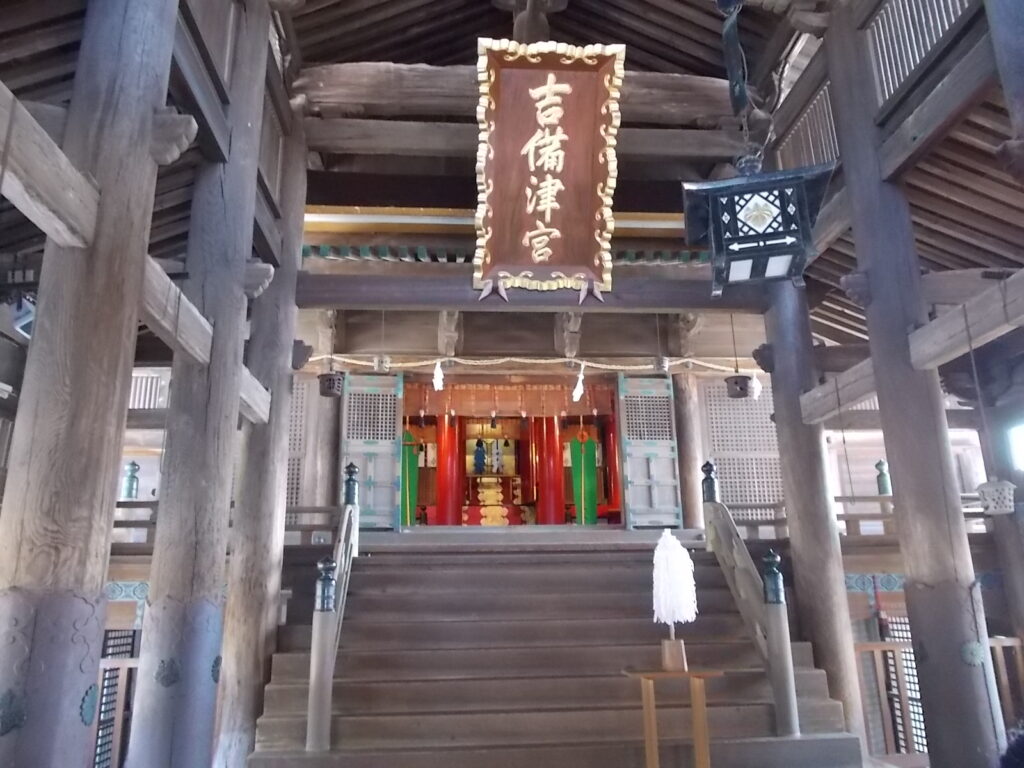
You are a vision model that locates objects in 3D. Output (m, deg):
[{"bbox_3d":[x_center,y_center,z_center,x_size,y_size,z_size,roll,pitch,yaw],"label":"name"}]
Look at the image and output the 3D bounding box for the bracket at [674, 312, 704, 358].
[{"bbox_3d":[2.550,-0.722,11.039,0.340,0.745,0.480,0,-15,-5],"label":"bracket"}]

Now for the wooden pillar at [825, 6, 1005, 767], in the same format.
[{"bbox_3d":[3.111,-0.253,6.116,0.470,6.565,0.470,0,-15,-5],"label":"wooden pillar"}]

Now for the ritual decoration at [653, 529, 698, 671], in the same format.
[{"bbox_3d":[1.151,1.529,5.502,0.310,0.986,0.280,0,-15,-5],"label":"ritual decoration"}]

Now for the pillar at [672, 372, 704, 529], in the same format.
[{"bbox_3d":[2.664,0.922,11.363,0.430,2.450,0.430,0,-15,-5],"label":"pillar"}]

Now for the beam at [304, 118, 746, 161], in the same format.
[{"bbox_3d":[0.223,-2.749,8.679,5.050,0.310,0.200,0,-15,-5],"label":"beam"}]

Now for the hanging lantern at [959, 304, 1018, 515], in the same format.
[{"bbox_3d":[2.864,0.131,4.701,0.205,1.291,0.205,0,-16,-4],"label":"hanging lantern"}]

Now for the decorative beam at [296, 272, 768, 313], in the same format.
[{"bbox_3d":[0.266,-0.965,8.193,5.050,0.340,0.200,0,-15,-5],"label":"decorative beam"}]

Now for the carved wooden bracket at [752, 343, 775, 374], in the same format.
[{"bbox_3d":[2.692,-0.275,8.188,0.240,0.310,0.200,0,-15,-5],"label":"carved wooden bracket"}]

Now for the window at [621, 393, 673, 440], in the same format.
[{"bbox_3d":[1.954,0.466,10.943,0.671,0.692,0.060,0,-15,-5],"label":"window"}]

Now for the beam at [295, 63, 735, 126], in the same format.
[{"bbox_3d":[0.242,-3.328,8.839,5.400,0.500,0.460,0,-15,-5],"label":"beam"}]

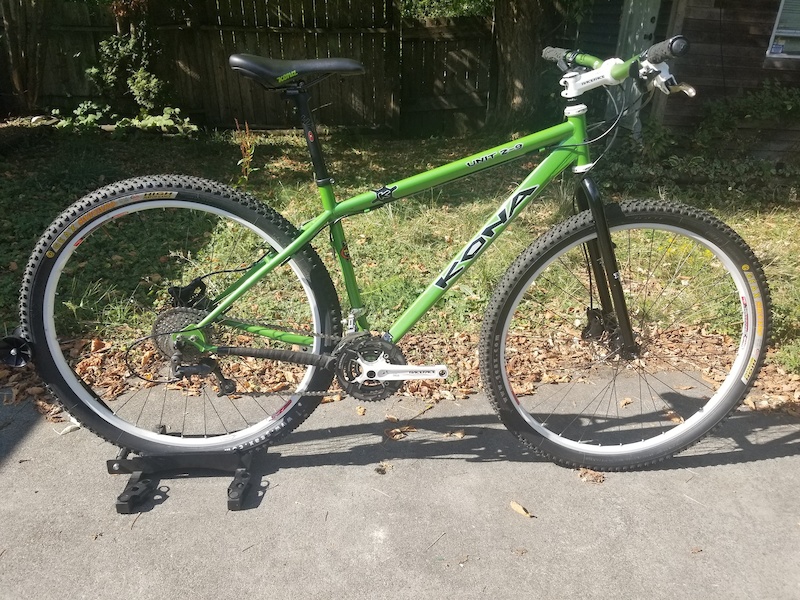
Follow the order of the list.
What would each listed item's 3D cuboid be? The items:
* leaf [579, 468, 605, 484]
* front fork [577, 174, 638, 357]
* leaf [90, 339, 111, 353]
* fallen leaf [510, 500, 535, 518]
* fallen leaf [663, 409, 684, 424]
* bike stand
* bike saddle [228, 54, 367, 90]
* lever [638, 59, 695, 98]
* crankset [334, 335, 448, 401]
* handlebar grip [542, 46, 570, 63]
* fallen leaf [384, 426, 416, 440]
[{"bbox_3d":[0.514,0.472,1.603,0.078,0.020,0.048,13,24,27],"label":"leaf"},{"bbox_3d":[0.500,-0.079,1.461,0.075,0.480,0.135,-19,21,5],"label":"front fork"},{"bbox_3d":[-1.097,0.176,2.205,0.072,0.035,0.045,-5,23,-17],"label":"leaf"},{"bbox_3d":[0.304,0.518,1.481,0.026,0.012,0.070,-17,28,-39],"label":"fallen leaf"},{"bbox_3d":[0.865,0.368,1.899,0.042,0.018,0.082,-10,24,-28],"label":"fallen leaf"},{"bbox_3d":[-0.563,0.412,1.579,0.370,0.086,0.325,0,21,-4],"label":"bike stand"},{"bbox_3d":[-0.210,-0.474,1.258,0.276,0.074,0.140,2,21,-5],"label":"bike saddle"},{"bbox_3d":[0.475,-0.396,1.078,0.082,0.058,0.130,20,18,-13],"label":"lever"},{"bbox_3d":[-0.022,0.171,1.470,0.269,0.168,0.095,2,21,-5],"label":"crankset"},{"bbox_3d":[0.397,-0.631,1.542,0.034,0.034,0.128,-1,22,-14],"label":"handlebar grip"},{"bbox_3d":[0.000,0.393,1.763,0.090,0.020,0.050,-4,22,-15],"label":"fallen leaf"}]

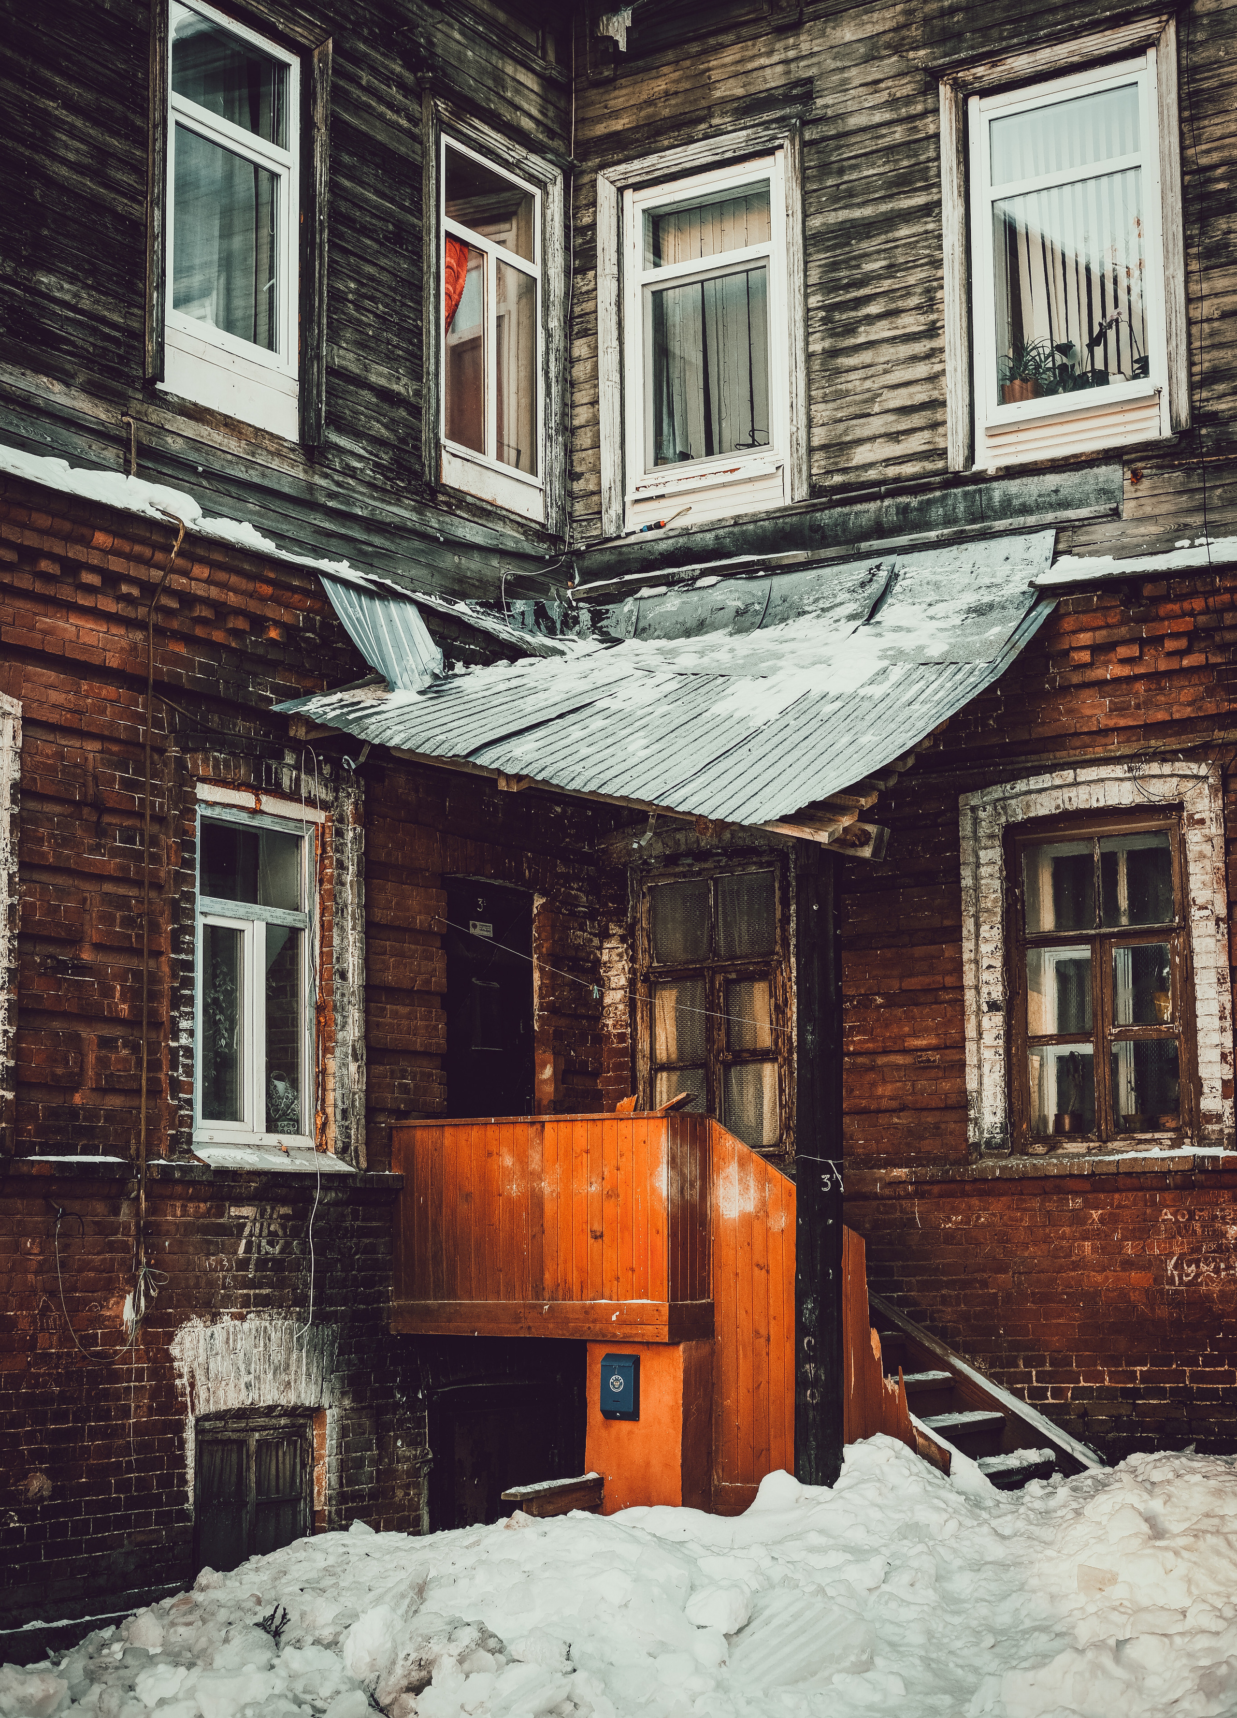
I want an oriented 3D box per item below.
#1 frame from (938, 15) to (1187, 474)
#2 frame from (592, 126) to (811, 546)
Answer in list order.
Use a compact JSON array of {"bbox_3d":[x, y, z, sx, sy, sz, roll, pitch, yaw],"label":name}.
[{"bbox_3d":[2.396,-3.271,14.710,1.355,2.285,0.150,-6,-10,32],"label":"frame"},{"bbox_3d":[0.507,-3.039,15.900,1.392,2.261,0.150,-6,-10,32],"label":"frame"}]

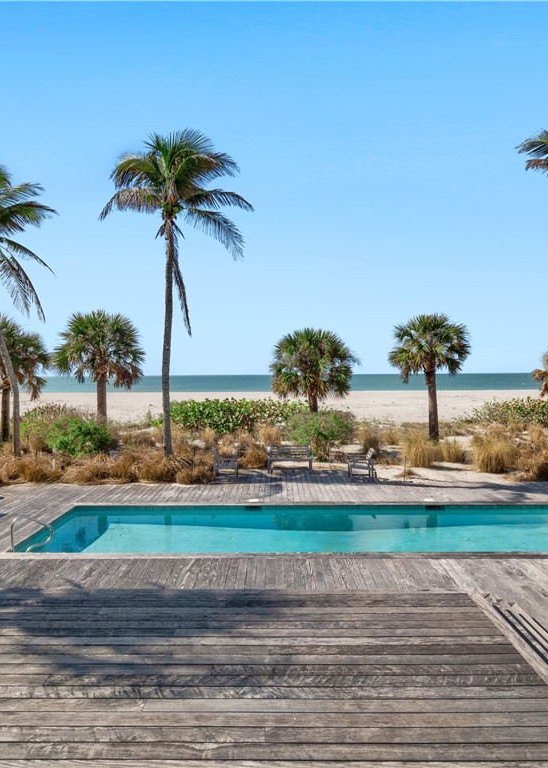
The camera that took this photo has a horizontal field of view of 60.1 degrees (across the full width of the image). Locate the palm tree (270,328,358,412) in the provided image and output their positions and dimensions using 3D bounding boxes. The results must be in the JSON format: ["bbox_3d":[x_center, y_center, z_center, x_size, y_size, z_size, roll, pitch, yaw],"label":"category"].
[{"bbox_3d":[1.908,-0.047,22.300,4.150,5.140,3.900,0,1,0],"label":"palm tree"}]

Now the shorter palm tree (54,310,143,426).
[{"bbox_3d":[-7.898,-0.383,21.300,4.140,5.850,4.000,0,1,0],"label":"shorter palm tree"}]

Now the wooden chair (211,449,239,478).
[{"bbox_3d":[-1.380,2.305,13.698,0.710,0.870,0.610,0,1,0],"label":"wooden chair"}]

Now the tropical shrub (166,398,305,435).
[{"bbox_3d":[-1.943,1.784,25.200,7.490,2.020,3.000,0,1,0],"label":"tropical shrub"}]

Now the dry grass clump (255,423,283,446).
[{"bbox_3d":[-0.239,2.173,20.550,1.213,1.005,1.150,0,1,0],"label":"dry grass clump"}]

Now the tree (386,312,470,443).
[{"bbox_3d":[6.998,-0.225,21.300,3.690,5.810,3.600,0,1,0],"label":"tree"}]

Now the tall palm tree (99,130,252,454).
[{"bbox_3d":[-3.829,-3.518,18.400,5.990,12.670,5.800,0,1,0],"label":"tall palm tree"}]

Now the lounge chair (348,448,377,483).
[{"bbox_3d":[2.500,2.272,13.448,0.700,0.880,0.610,0,1,0],"label":"lounge chair"}]

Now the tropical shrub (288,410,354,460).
[{"bbox_3d":[1.655,1.771,17.139,2.400,1.750,2.200,0,1,0],"label":"tropical shrub"}]

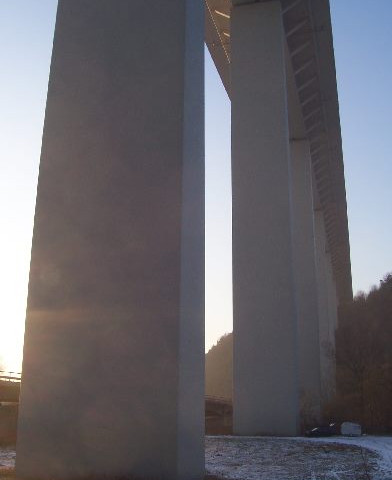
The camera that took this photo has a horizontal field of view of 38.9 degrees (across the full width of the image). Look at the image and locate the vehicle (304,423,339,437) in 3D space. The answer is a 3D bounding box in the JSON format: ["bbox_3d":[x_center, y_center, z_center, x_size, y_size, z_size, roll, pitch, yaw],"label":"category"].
[{"bbox_3d":[17.285,26.382,76.662,4.500,1.550,1.800,6,-19,-17],"label":"vehicle"}]

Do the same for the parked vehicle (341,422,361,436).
[{"bbox_3d":[23.037,28.128,82.424,3.100,2.100,2.000,-2,-18,10],"label":"parked vehicle"}]

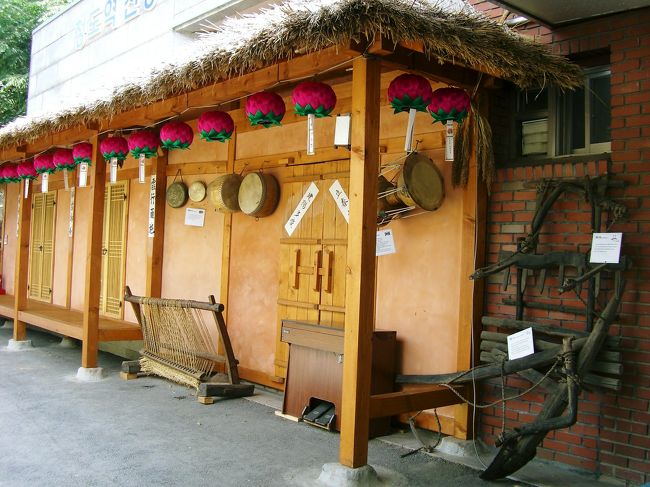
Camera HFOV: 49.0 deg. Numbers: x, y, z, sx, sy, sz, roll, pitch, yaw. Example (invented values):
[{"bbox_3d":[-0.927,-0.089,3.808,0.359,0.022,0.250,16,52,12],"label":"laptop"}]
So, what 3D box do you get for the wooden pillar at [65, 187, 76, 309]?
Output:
[{"bbox_3d":[-3.578,0.054,10.124,0.100,1.740,0.150,3,-1,-40],"label":"wooden pillar"}]

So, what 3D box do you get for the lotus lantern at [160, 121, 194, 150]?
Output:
[{"bbox_3d":[-1.288,-0.942,6.230,0.291,0.256,0.291,2,-1,0],"label":"lotus lantern"}]

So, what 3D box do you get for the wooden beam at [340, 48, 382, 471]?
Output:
[{"bbox_3d":[0.217,0.115,4.344,0.115,2.449,0.122,3,-2,-39],"label":"wooden beam"}]

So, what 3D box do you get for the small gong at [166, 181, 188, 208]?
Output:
[{"bbox_3d":[-1.632,-0.530,7.850,0.084,0.281,0.276,3,-2,-42],"label":"small gong"}]

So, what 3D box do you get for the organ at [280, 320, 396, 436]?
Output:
[{"bbox_3d":[0.077,1.022,5.569,0.414,0.773,0.886,3,-2,-39],"label":"organ"}]

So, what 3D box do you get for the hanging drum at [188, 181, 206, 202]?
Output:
[{"bbox_3d":[-1.411,-0.574,7.907,0.235,0.238,0.060,2,-1,25],"label":"hanging drum"}]

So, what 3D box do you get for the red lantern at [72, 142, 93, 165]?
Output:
[{"bbox_3d":[-2.763,-1.032,8.178,0.285,0.250,0.285,3,-1,-40],"label":"red lantern"}]

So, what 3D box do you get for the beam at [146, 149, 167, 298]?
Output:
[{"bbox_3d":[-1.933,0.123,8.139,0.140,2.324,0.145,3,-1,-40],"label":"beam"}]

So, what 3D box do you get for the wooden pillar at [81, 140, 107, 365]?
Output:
[{"bbox_3d":[-2.445,0.090,7.609,0.113,2.443,0.128,3,-2,-39],"label":"wooden pillar"}]

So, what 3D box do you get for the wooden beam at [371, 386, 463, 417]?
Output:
[{"bbox_3d":[0.596,1.014,4.645,0.916,0.125,0.099,3,-2,-39],"label":"wooden beam"}]

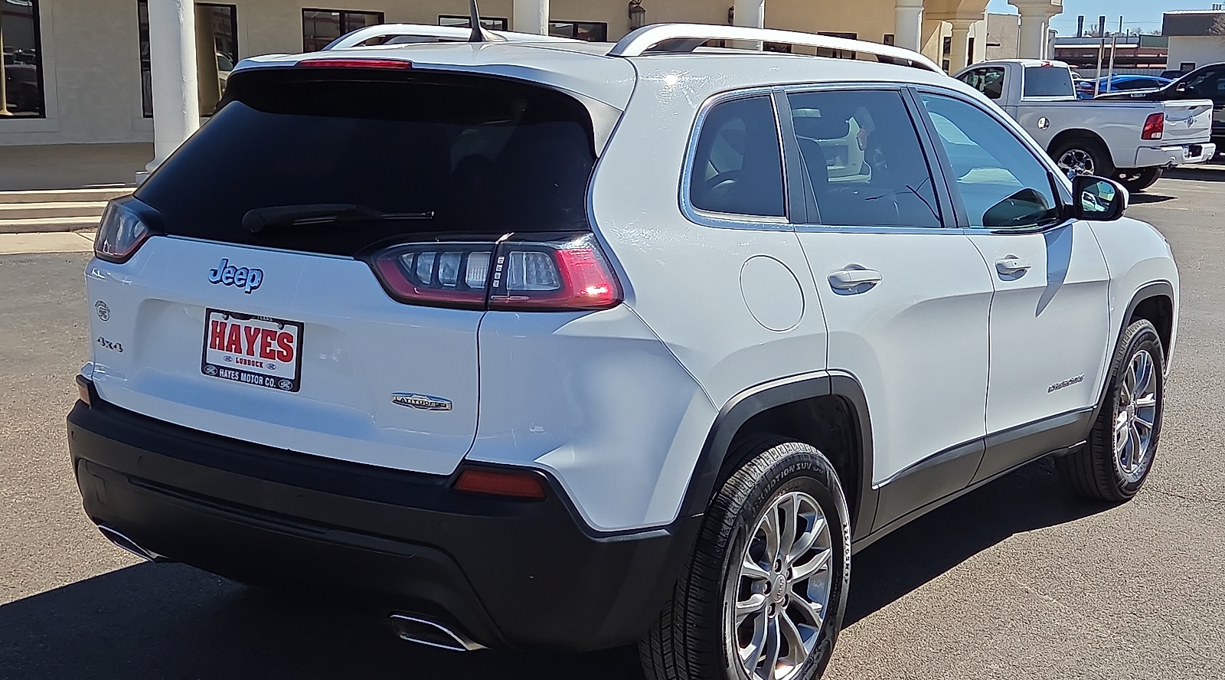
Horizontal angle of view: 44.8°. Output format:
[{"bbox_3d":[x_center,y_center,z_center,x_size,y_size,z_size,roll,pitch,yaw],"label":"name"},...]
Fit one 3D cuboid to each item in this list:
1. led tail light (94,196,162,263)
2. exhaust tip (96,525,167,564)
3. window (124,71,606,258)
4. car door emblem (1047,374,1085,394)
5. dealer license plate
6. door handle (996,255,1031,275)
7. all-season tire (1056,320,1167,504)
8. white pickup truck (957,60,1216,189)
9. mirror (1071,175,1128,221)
[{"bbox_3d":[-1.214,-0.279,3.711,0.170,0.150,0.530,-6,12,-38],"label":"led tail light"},{"bbox_3d":[-1.185,0.505,3.738,0.230,0.065,0.120,8,12,36],"label":"exhaust tip"},{"bbox_3d":[-0.661,-0.378,3.411,1.380,0.466,0.141,8,-24,36],"label":"window"},{"bbox_3d":[1.527,0.151,5.004,0.010,0.034,0.350,7,11,35],"label":"car door emblem"},{"bbox_3d":[-0.800,0.020,3.293,0.315,0.158,0.015,8,6,36],"label":"dealer license plate"},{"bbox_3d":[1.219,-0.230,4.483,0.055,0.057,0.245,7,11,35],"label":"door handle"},{"bbox_3d":[1.932,0.259,5.778,0.230,0.720,0.720,7,11,35],"label":"all-season tire"},{"bbox_3d":[6.246,-3.259,22.523,2.030,1.910,5.330,-9,13,-44],"label":"white pickup truck"},{"bbox_3d":[1.575,-0.455,4.804,0.200,0.155,0.140,8,12,36],"label":"mirror"}]

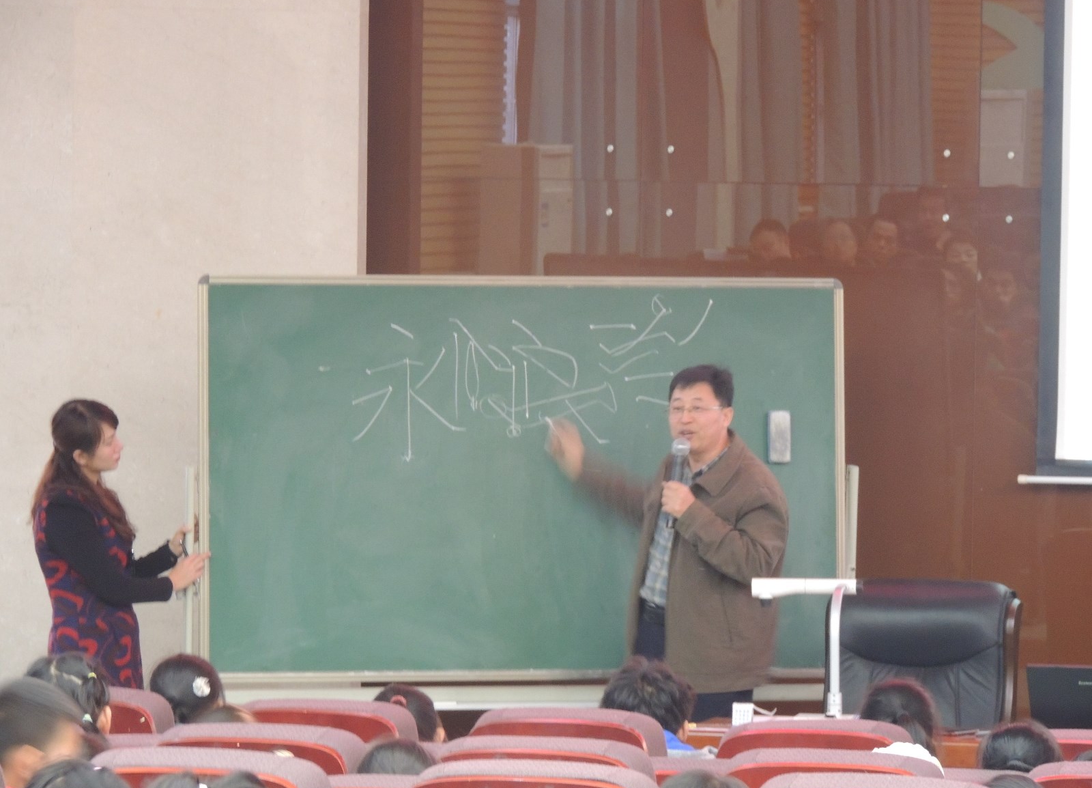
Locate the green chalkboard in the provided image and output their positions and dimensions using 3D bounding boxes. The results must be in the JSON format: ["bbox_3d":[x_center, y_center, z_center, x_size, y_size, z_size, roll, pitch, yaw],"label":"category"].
[{"bbox_3d":[-0.061,0.252,21.099,1.965,1.200,0.050,0,-2,-13],"label":"green chalkboard"}]

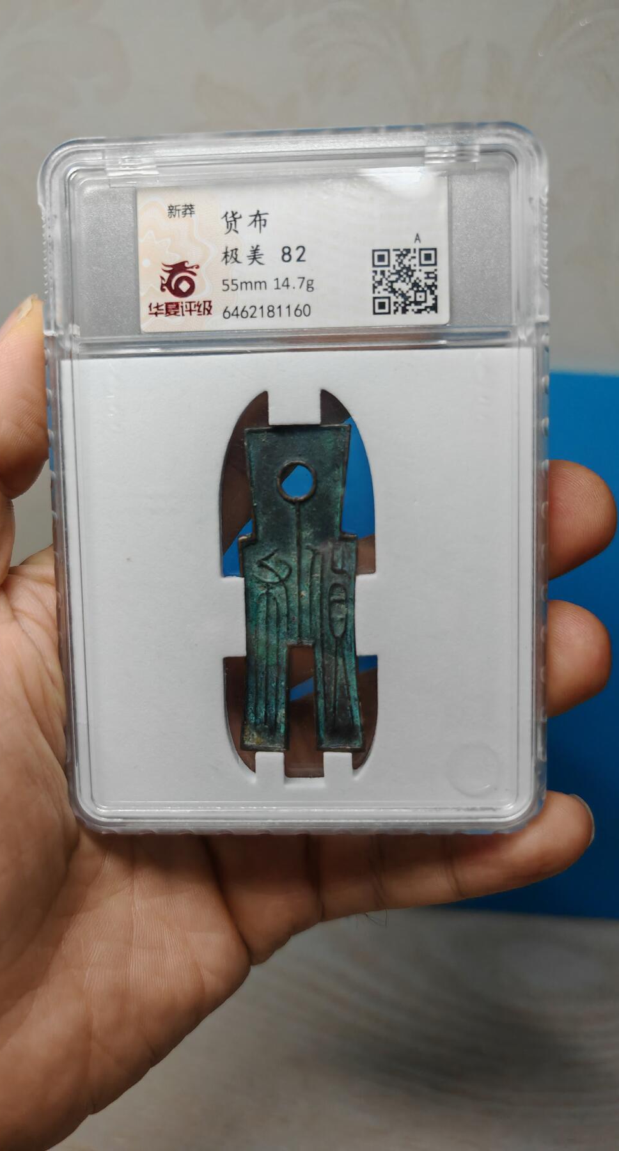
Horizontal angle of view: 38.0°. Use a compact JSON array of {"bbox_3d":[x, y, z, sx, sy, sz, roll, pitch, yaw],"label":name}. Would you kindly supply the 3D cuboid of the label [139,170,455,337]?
[{"bbox_3d":[-0.003,-0.052,0.145,0.050,0.024,0.001,-1,6,3],"label":"label"}]

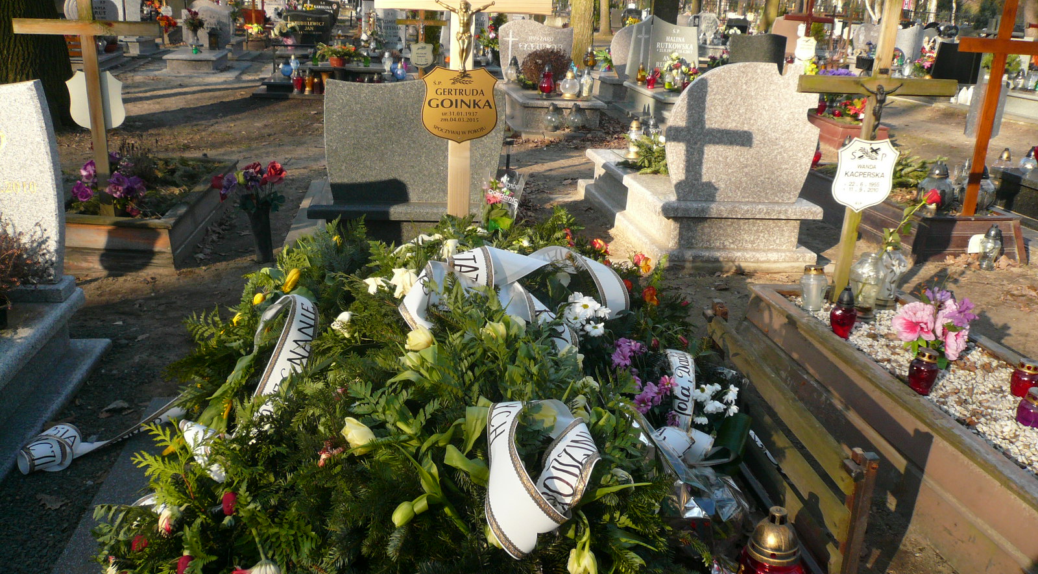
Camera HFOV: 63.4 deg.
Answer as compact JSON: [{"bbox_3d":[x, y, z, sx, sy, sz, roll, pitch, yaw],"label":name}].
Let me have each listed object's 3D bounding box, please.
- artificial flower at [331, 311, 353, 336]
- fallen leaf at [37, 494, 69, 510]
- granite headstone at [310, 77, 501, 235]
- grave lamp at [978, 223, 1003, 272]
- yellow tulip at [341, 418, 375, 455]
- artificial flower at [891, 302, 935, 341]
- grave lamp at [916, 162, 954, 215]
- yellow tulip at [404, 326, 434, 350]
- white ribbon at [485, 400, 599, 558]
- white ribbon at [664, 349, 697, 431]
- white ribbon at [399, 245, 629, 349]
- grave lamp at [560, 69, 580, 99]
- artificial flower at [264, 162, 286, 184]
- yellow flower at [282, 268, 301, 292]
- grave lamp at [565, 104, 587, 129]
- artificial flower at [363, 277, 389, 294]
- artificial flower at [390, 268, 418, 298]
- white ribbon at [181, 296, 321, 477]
[{"bbox_3d":[-0.537,0.111,2.550,0.065,0.077,0.065,12,21,26],"label":"artificial flower"},{"bbox_3d":[-1.323,0.610,2.380,0.078,0.020,0.068,0,18,-9],"label":"fallen leaf"},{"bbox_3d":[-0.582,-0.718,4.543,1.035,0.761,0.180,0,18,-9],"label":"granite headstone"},{"bbox_3d":[3.098,-0.262,5.500,0.125,0.305,0.125,0,19,-8],"label":"grave lamp"},{"bbox_3d":[-0.368,0.340,1.920,0.070,0.068,0.062,-2,19,-11],"label":"yellow tulip"},{"bbox_3d":[1.446,0.127,3.080,0.150,0.130,0.090,9,20,19],"label":"artificial flower"},{"bbox_3d":[2.809,-0.667,5.650,0.220,0.345,0.220,0,19,-8],"label":"grave lamp"},{"bbox_3d":[-0.292,0.151,2.480,0.080,0.068,0.078,15,22,34],"label":"yellow tulip"},{"bbox_3d":[0.050,0.411,1.820,0.225,0.250,0.200,3,19,2],"label":"white ribbon"},{"bbox_3d":[0.491,0.313,2.550,0.080,0.230,0.080,0,18,-9],"label":"white ribbon"},{"bbox_3d":[-0.015,0.023,2.540,0.640,0.200,0.320,2,19,0],"label":"white ribbon"},{"bbox_3d":[0.596,-2.364,9.800,0.230,0.330,0.230,0,19,-8],"label":"grave lamp"},{"bbox_3d":[-1.323,-0.620,4.550,0.105,0.105,0.105,0,18,-9],"label":"artificial flower"},{"bbox_3d":[-0.721,-0.022,2.660,0.055,0.068,0.055,-4,20,-15],"label":"yellow flower"},{"bbox_3d":[0.644,-1.933,9.600,0.195,0.285,0.195,0,18,-9],"label":"grave lamp"},{"bbox_3d":[-0.459,-0.005,2.690,0.078,0.047,0.060,-2,19,-10],"label":"artificial flower"},{"bbox_3d":[-0.387,-0.012,2.830,0.092,0.092,0.085,5,19,7],"label":"artificial flower"},{"bbox_3d":[-0.752,0.251,2.330,0.320,0.310,0.420,-5,20,-18],"label":"white ribbon"}]

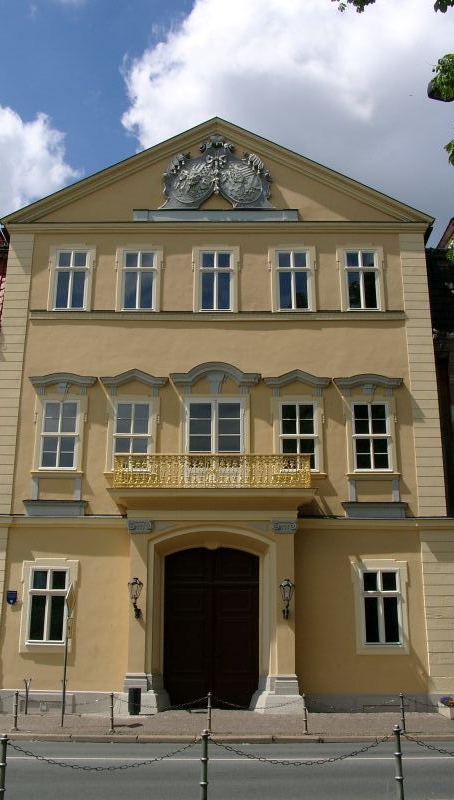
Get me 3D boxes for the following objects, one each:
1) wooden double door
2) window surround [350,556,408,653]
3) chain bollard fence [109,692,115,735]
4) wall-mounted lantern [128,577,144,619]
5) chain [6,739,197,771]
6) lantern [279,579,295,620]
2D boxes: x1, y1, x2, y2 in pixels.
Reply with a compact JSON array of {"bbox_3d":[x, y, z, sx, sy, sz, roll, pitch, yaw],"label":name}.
[{"bbox_3d":[-0.428,6.455,22.503,2.707,4.450,0.150,0,-16,1],"label":"wooden double door"},{"bbox_3d":[4.133,5.559,21.143,1.541,2.476,0.220,0,-17,1],"label":"window surround"},{"bbox_3d":[-2.424,6.688,16.778,0.106,0.830,0.130,0,-17,1],"label":"chain bollard fence"},{"bbox_3d":[-2.477,5.409,21.417,0.414,1.070,0.680,0,-16,1],"label":"wall-mounted lantern"},{"bbox_3d":[-1.298,3.753,8.299,2.015,0.293,0.050,2,-16,-6],"label":"chain"},{"bbox_3d":[1.581,5.228,20.567,0.399,1.008,0.780,0,-17,1],"label":"lantern"}]

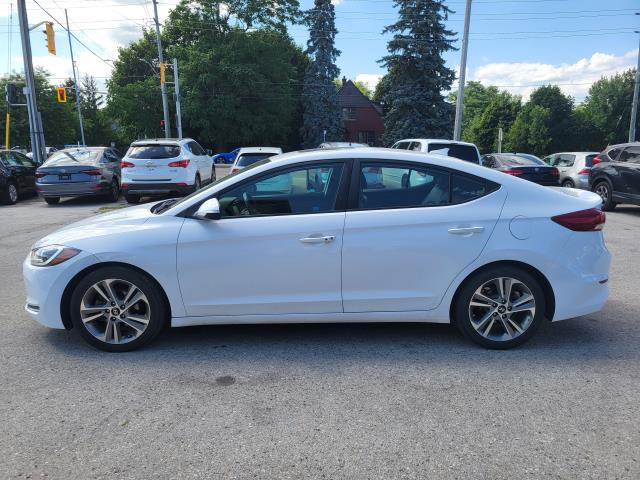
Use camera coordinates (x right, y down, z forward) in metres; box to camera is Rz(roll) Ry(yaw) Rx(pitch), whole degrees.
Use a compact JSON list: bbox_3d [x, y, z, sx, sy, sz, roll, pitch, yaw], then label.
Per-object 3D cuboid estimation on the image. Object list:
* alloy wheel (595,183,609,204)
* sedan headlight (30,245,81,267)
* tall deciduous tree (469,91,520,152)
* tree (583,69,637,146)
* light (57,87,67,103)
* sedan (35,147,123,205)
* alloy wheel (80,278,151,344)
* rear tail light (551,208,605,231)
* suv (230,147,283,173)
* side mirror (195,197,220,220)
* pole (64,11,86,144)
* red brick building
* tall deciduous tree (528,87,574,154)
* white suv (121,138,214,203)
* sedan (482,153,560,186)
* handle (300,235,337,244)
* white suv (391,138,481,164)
[{"bbox_3d":[6.972,-1.085,11.721,0.210,0.490,0.490,-1,10,-5],"label":"alloy wheel"},{"bbox_3d":[-1.878,0.099,3.440,0.490,0.160,0.380,0,10,-1],"label":"sedan headlight"},{"bbox_3d":[16.890,-10.817,46.796,5.600,7.400,5.500,3,11,16],"label":"tall deciduous tree"},{"bbox_3d":[26.410,-10.981,43.737,5.400,8.900,5.400,0,10,0],"label":"tree"},{"bbox_3d":[-19.408,-10.834,36.161,0.620,1.060,0.350,-3,11,-19],"label":"light"},{"bbox_3d":[-6.583,-1.991,14.330,1.800,1.460,4.680,0,10,-4],"label":"sedan"},{"bbox_3d":[-1.416,0.486,3.399,0.465,0.465,0.200,0,10,-1],"label":"alloy wheel"},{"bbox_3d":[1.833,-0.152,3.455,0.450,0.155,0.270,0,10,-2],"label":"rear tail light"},{"bbox_3d":[-1.878,-2.310,16.193,1.780,1.550,4.300,-1,10,-4],"label":"suv"},{"bbox_3d":[-0.737,-0.199,3.128,0.180,0.150,0.230,0,10,-1],"label":"side mirror"},{"bbox_3d":[-17.391,-10.590,34.668,0.300,11.300,0.300,0,10,0],"label":"pole"},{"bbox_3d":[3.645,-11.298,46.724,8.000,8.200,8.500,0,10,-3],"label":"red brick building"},{"bbox_3d":[21.009,-10.395,43.845,4.600,7.600,4.600,0,10,0],"label":"tall deciduous tree"},{"bbox_3d":[-4.290,-2.076,14.237,1.880,1.690,4.690,0,10,-3],"label":"white suv"},{"bbox_3d":[6.336,-2.295,16.837,1.820,1.440,4.720,-1,10,-5],"label":"sedan"},{"bbox_3d":[-0.015,-0.011,3.227,0.240,0.050,0.055,0,10,-2],"label":"handle"},{"bbox_3d":[3.338,-2.271,15.386,1.870,1.760,4.700,-1,10,-4],"label":"white suv"}]

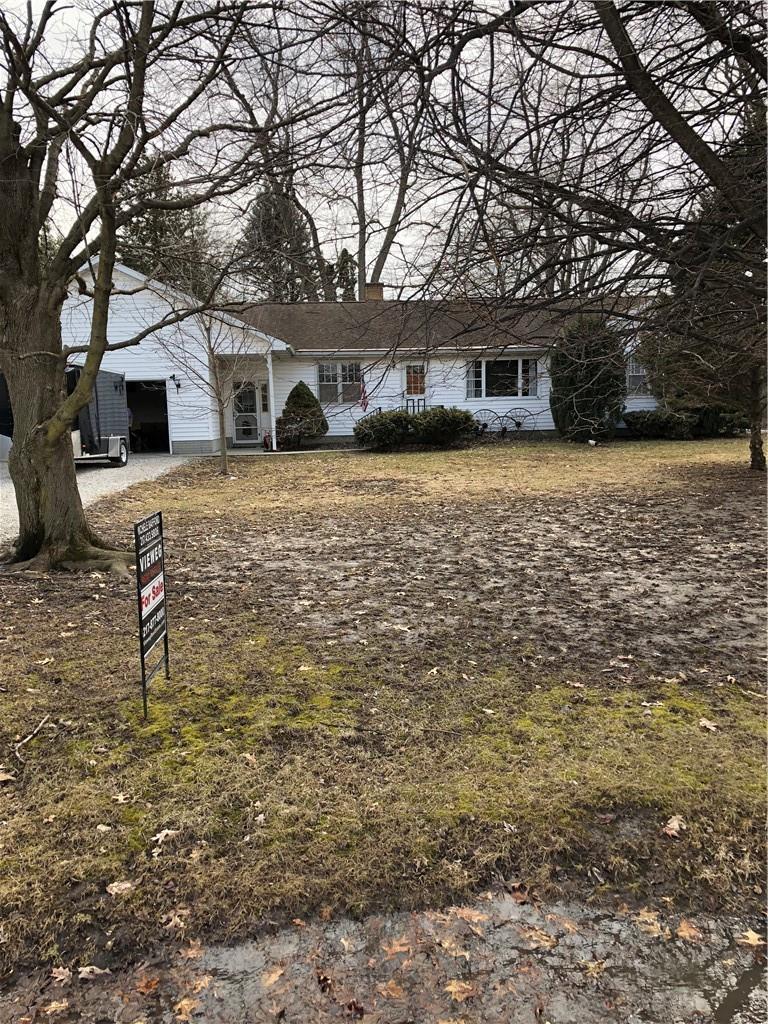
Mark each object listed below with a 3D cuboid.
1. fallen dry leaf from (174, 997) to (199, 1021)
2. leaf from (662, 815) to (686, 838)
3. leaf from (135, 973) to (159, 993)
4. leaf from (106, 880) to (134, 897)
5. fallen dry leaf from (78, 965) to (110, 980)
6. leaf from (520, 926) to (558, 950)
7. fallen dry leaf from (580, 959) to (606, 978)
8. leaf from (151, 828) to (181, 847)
[{"bbox_3d":[-0.535,1.337,2.229,0.059,0.015,0.075,-1,8,0],"label":"fallen dry leaf"},{"bbox_3d":[1.176,1.254,3.308,0.085,0.025,0.140,2,8,25],"label":"leaf"},{"bbox_3d":[-0.663,1.326,2.326,0.069,0.015,0.070,-1,8,0],"label":"leaf"},{"bbox_3d":[-0.950,1.360,2.994,0.100,0.020,0.070,-1,7,0],"label":"leaf"},{"bbox_3d":[-0.900,1.432,2.575,0.110,0.020,0.055,-1,7,6],"label":"fallen dry leaf"},{"bbox_3d":[0.457,1.282,2.486,0.075,0.015,0.126,-7,10,-39],"label":"leaf"},{"bbox_3d":[0.652,1.415,2.567,0.085,0.018,0.085,-1,7,0],"label":"fallen dry leaf"},{"bbox_3d":[-0.877,1.303,3.327,0.110,0.025,0.085,-1,7,0],"label":"leaf"}]

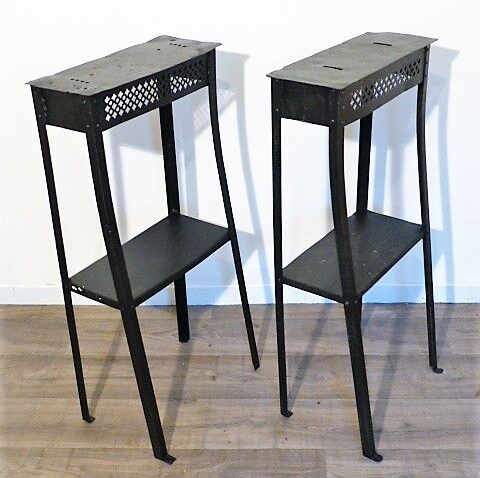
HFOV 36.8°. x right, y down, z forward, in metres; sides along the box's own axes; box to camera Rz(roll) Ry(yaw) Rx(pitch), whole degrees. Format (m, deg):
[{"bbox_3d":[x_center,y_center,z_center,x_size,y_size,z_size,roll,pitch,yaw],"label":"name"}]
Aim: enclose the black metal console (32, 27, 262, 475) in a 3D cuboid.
[{"bbox_3d":[-0.190,0.028,1.688,0.297,0.880,0.414,17,34,31],"label":"black metal console"}]

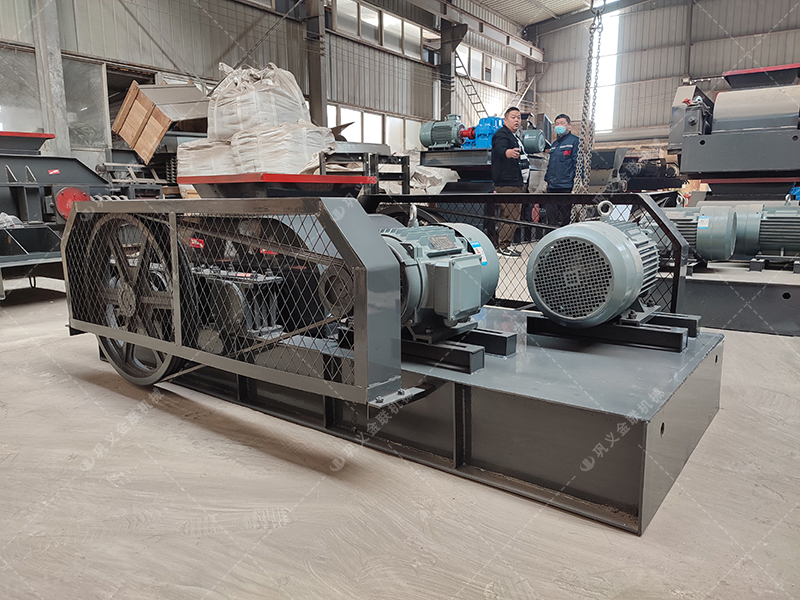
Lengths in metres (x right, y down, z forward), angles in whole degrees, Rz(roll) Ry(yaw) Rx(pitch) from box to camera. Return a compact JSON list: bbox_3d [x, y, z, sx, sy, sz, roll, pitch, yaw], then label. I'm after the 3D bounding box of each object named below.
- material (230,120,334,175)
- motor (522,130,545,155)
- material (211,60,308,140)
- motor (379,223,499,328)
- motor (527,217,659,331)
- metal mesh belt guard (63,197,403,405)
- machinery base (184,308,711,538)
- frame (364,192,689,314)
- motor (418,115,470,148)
[{"bbox_3d":[-1.159,-1.376,5.700,1.000,0.750,0.950,-3,10,-14],"label":"material"},{"bbox_3d":[1.970,-2.570,9.352,0.660,0.440,0.390,5,10,28],"label":"motor"},{"bbox_3d":[-1.459,-2.030,6.000,0.970,0.800,0.950,-3,10,-14],"label":"material"},{"bbox_3d":[0.064,-0.100,1.761,0.399,0.385,0.610,7,13,37],"label":"motor"},{"bbox_3d":[0.689,-0.151,2.029,0.399,0.385,0.610,7,13,37],"label":"motor"},{"bbox_3d":[-0.611,-0.068,1.718,1.446,0.457,0.120,7,13,37],"label":"metal mesh belt guard"},{"bbox_3d":[-0.143,0.194,2.321,2.400,0.261,0.961,7,13,37],"label":"machinery base"},{"bbox_3d":[0.424,-0.247,2.656,1.609,0.453,0.123,7,13,37],"label":"frame"},{"bbox_3d":[0.595,-2.297,7.900,0.650,0.460,0.380,2,10,11],"label":"motor"}]

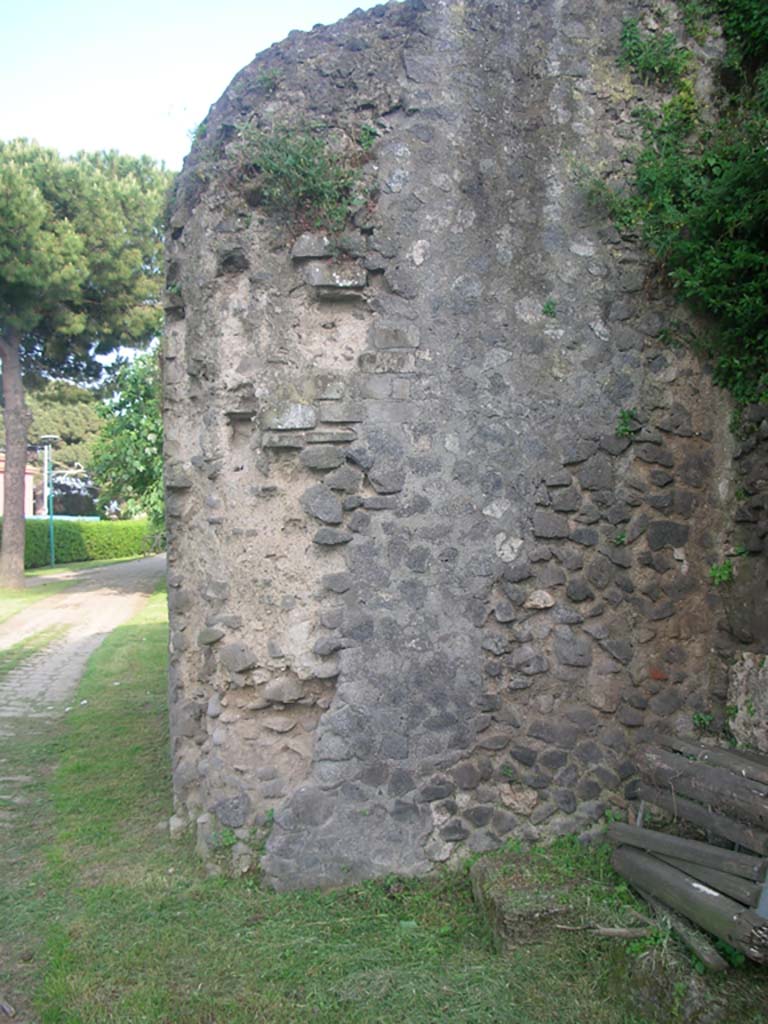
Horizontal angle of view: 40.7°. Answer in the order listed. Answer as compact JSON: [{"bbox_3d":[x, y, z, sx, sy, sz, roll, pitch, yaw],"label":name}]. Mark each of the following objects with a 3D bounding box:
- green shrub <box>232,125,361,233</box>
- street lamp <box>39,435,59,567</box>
[{"bbox_3d":[-0.406,-1.555,4.800,0.590,0.510,0.360,-1,0,9],"label":"green shrub"},{"bbox_3d":[-11.290,-0.372,35.000,0.650,4.450,0.650,-1,0,-18],"label":"street lamp"}]

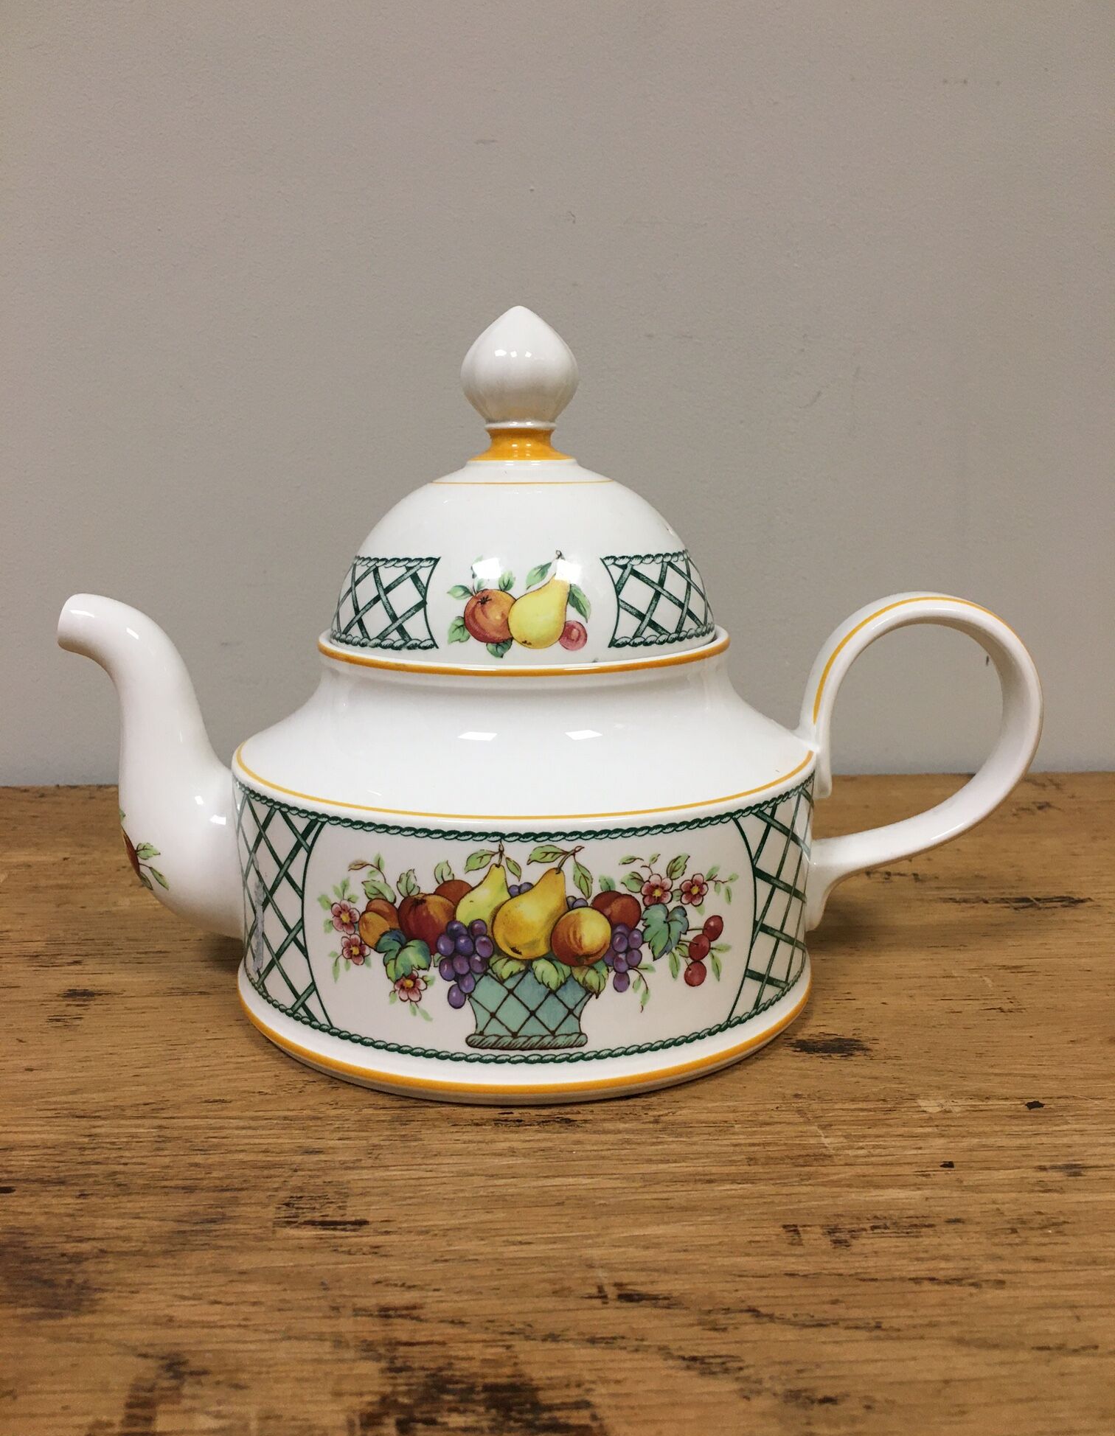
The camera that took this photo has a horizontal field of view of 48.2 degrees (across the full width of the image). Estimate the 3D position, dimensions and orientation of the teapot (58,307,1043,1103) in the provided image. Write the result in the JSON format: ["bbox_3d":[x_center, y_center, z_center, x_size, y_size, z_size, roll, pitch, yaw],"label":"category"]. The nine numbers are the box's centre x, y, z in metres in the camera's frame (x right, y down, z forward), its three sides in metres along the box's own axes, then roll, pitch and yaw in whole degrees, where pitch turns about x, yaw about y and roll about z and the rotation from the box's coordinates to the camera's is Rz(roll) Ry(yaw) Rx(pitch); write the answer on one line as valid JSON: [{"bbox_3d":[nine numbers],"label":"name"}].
[{"bbox_3d":[-0.002,-0.017,0.333,0.259,0.176,0.159,0,12,-1],"label":"teapot"}]

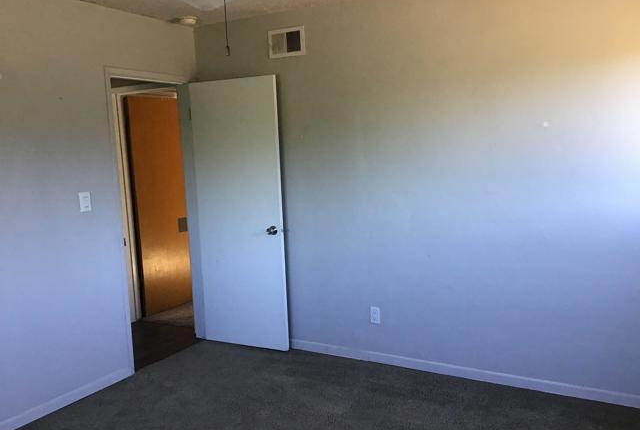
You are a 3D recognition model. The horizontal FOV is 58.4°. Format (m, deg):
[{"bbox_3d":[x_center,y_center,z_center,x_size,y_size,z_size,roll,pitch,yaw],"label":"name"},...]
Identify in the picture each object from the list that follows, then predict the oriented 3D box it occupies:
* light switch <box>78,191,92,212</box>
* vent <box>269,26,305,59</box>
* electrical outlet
[{"bbox_3d":[-1.460,-0.083,3.578,0.018,0.118,0.077,2,8,30],"label":"light switch"},{"bbox_3d":[-0.242,-1.205,4.005,0.298,0.195,0.025,2,8,30],"label":"vent"},{"bbox_3d":[0.377,0.688,3.934,0.070,0.116,0.016,2,8,30],"label":"electrical outlet"}]

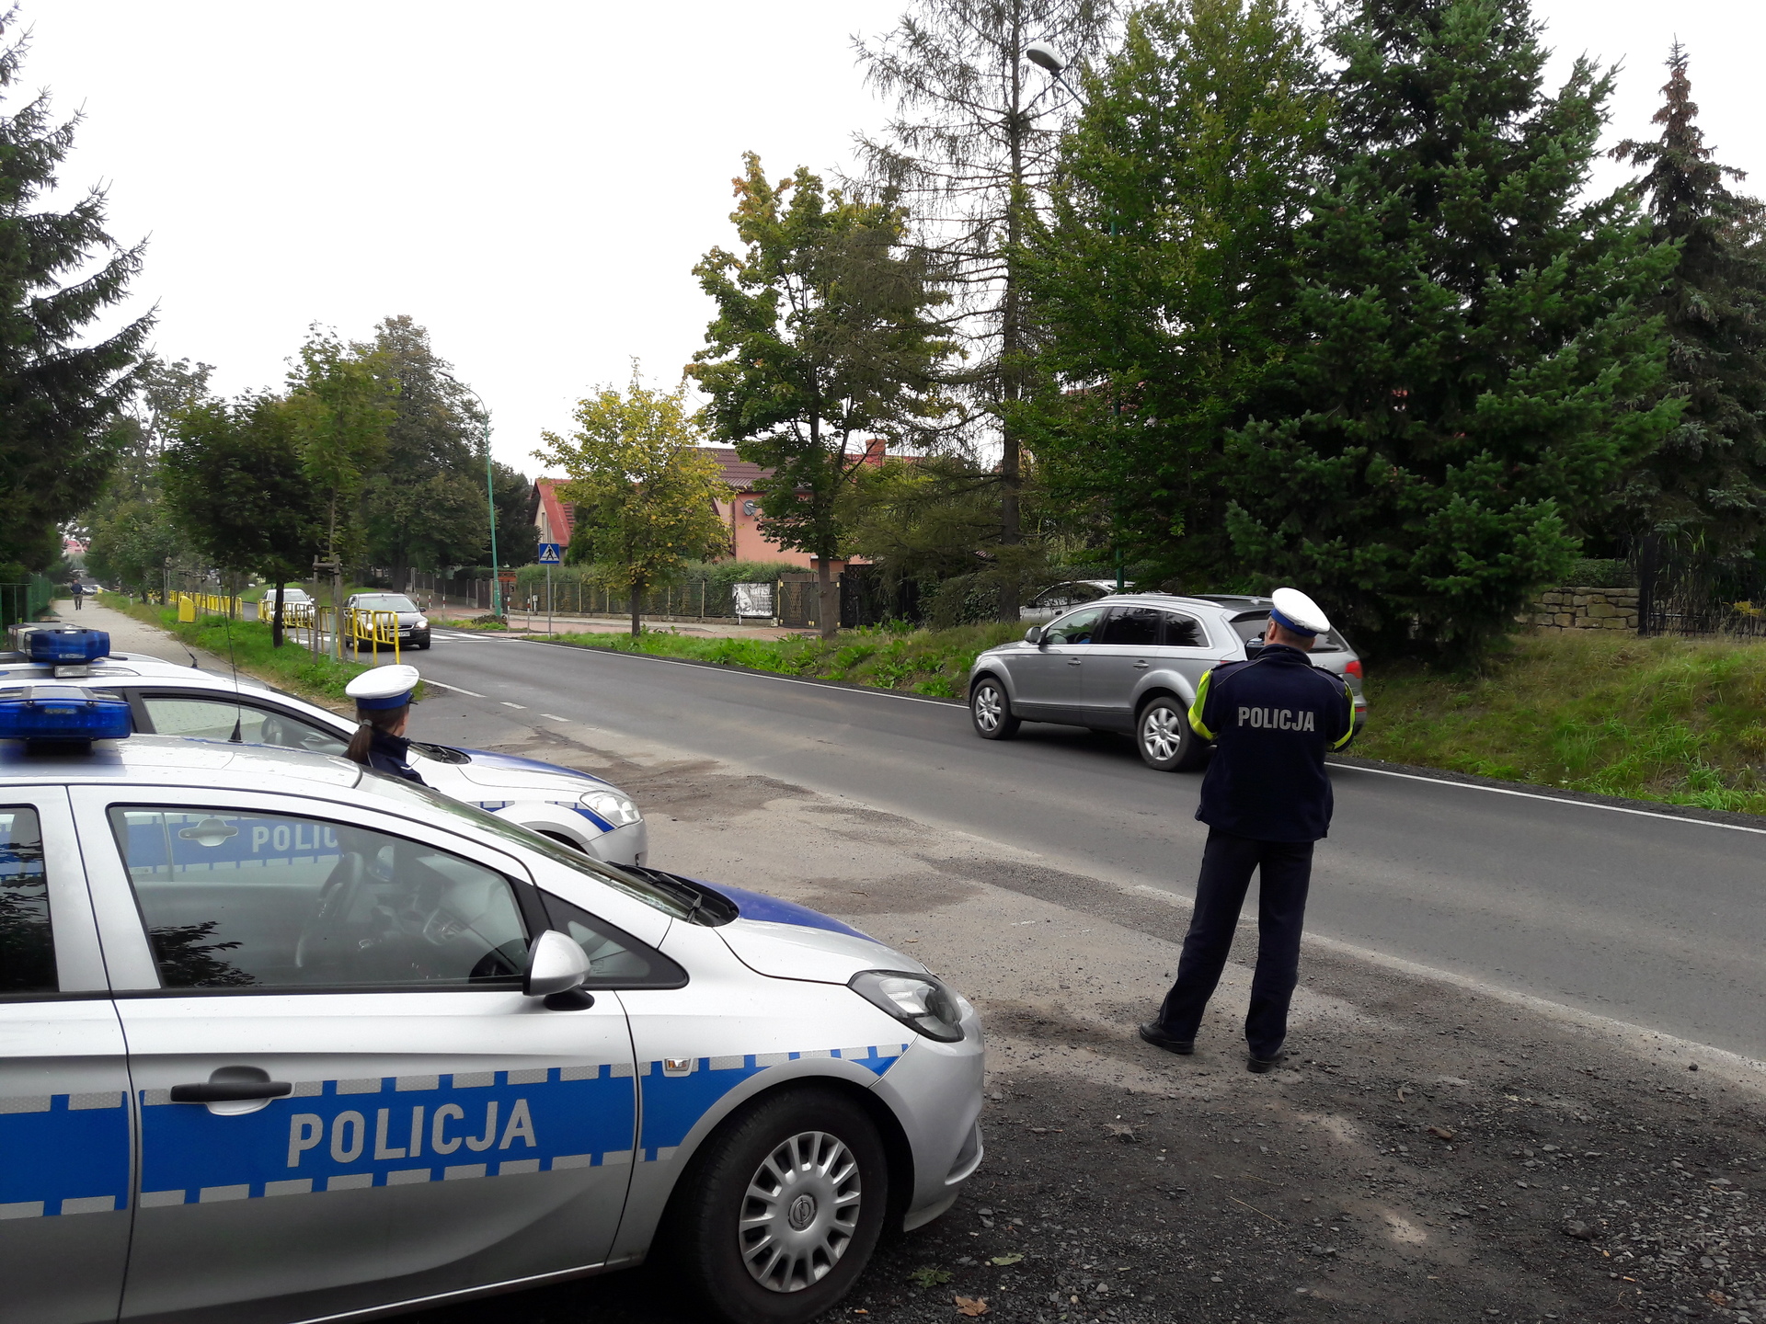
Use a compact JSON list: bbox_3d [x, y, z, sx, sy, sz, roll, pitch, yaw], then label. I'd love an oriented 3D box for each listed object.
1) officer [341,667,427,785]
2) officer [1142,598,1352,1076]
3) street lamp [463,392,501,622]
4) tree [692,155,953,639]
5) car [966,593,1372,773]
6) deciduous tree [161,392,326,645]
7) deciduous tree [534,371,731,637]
[{"bbox_3d":[-1.852,0.831,5.350,0.500,1.640,0.380,2,4,30],"label":"officer"},{"bbox_3d":[1.428,0.652,5.613,0.780,1.850,0.560,-1,4,-8],"label":"officer"},{"bbox_3d":[-16.016,-6.421,55.294,1.900,9.400,0.350,-2,4,-30],"label":"street lamp"},{"bbox_3d":[-1.451,-6.240,34.149,6.234,11.535,6.047,0,3,0],"label":"tree"},{"bbox_3d":[2.819,0.099,15.633,2.000,1.740,5.080,-2,4,-30],"label":"car"},{"bbox_3d":[-16.920,-3.760,37.797,4.381,6.689,4.381,0,3,0],"label":"deciduous tree"},{"bbox_3d":[-7.127,-4.487,40.771,5.631,7.524,5.462,0,3,0],"label":"deciduous tree"}]

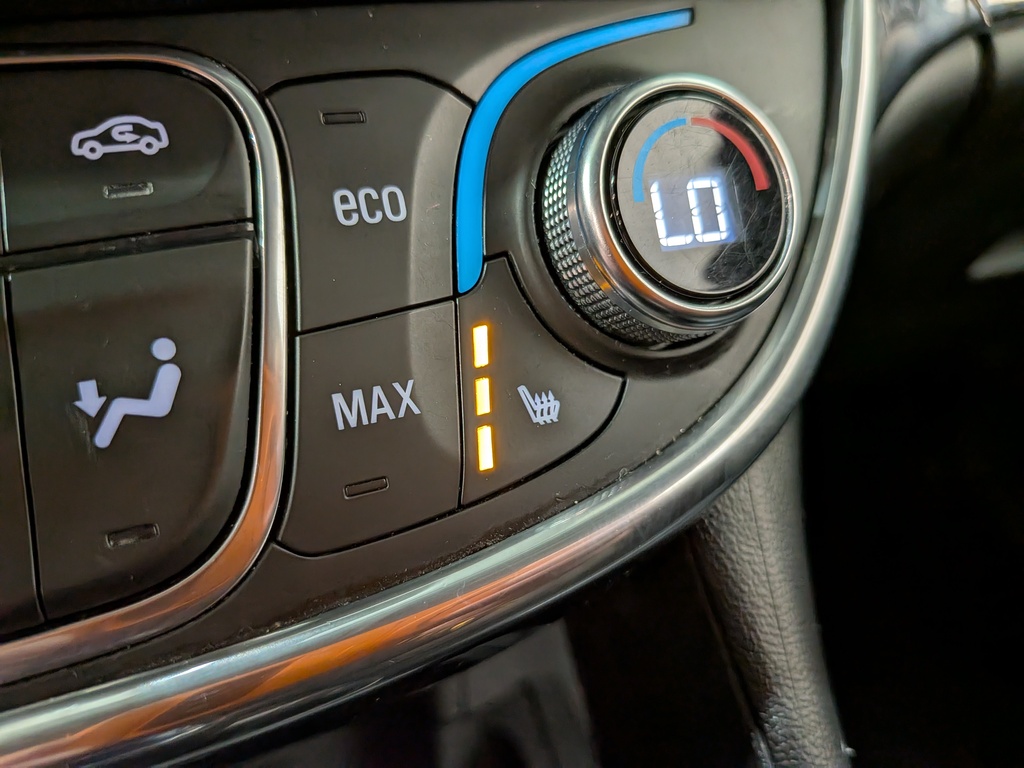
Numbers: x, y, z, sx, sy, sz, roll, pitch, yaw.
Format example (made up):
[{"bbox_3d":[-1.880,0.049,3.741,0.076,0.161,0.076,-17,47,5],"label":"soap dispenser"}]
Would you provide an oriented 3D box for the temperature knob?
[{"bbox_3d":[0.027,-0.028,0.112,0.042,0.042,0.014,-9,0,-22],"label":"temperature knob"}]

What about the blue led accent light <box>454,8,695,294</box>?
[{"bbox_3d":[0.012,-0.039,0.113,0.050,0.045,0.006,-9,0,-22],"label":"blue led accent light"}]

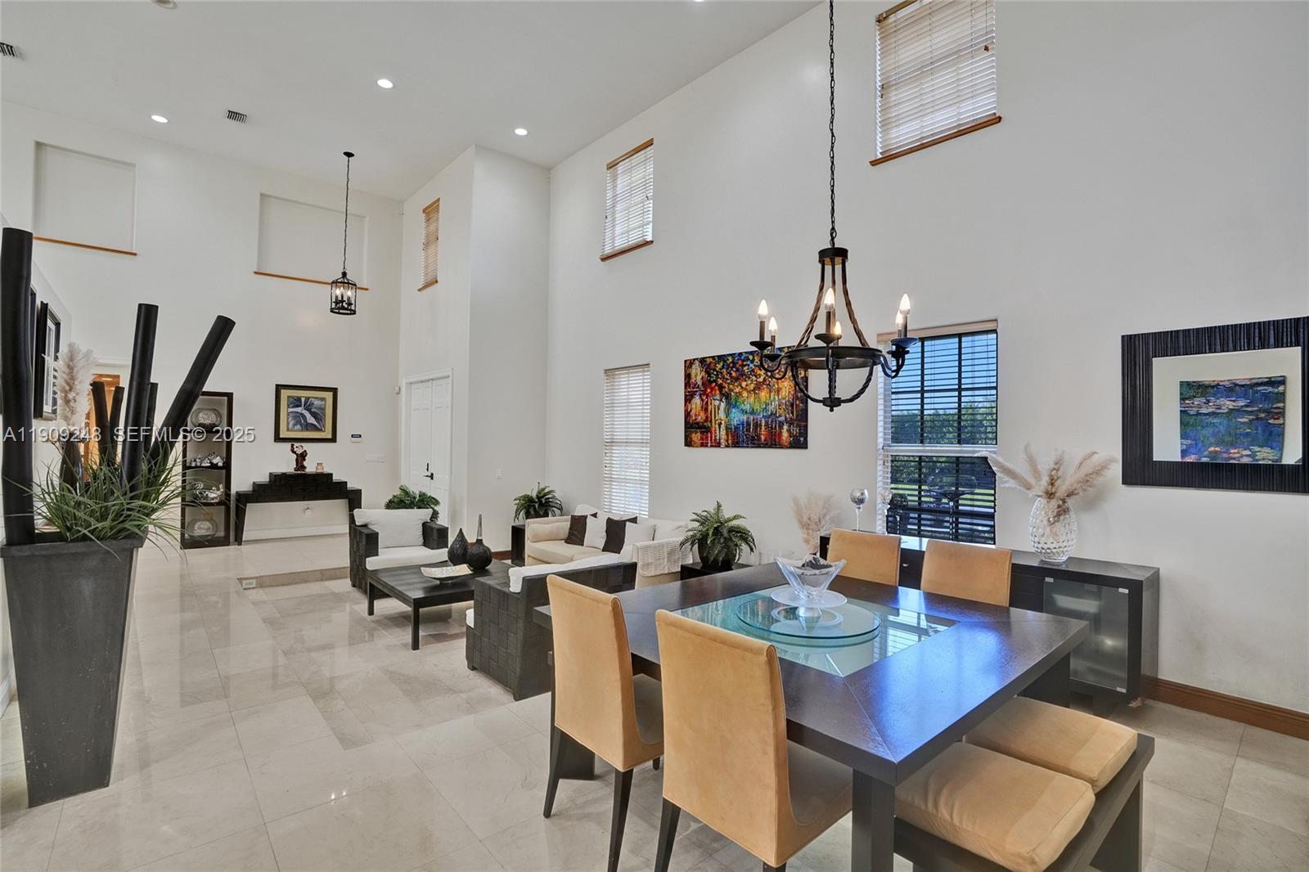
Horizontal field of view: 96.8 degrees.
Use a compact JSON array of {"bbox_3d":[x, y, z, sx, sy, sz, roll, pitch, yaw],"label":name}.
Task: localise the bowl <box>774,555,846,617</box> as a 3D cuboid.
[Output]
[{"bbox_3d":[0.674,0.660,2.520,0.320,0.225,0.320,1,0,15],"label":"bowl"}]

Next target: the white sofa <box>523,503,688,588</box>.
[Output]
[{"bbox_3d":[-0.556,1.326,6.734,0.940,0.800,2.100,1,-1,-41],"label":"white sofa"}]

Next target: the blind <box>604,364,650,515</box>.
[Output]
[{"bbox_3d":[-0.349,0.093,7.350,0.070,1.920,0.915,1,-1,-41],"label":"blind"}]

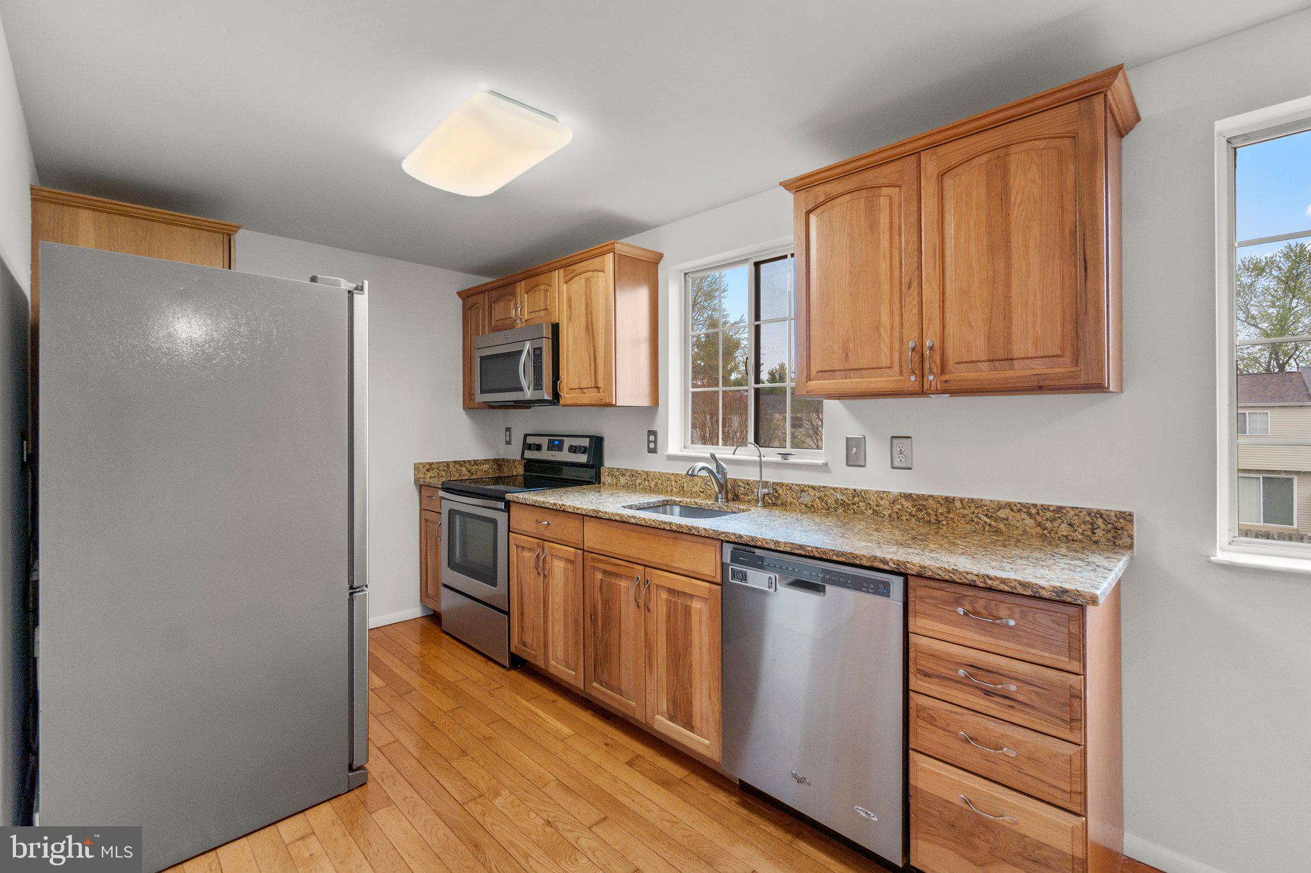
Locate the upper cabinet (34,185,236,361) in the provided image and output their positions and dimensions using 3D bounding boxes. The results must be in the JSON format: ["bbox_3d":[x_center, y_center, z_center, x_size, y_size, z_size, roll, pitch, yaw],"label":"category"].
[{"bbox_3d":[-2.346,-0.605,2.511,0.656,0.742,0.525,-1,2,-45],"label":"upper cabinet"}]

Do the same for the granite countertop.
[{"bbox_3d":[0.312,0.323,2.235,0.654,0.030,2.407,-1,2,-45],"label":"granite countertop"}]

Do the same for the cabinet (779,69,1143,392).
[{"bbox_3d":[0.925,-0.529,1.813,0.355,0.793,0.972,-1,2,-45],"label":"cabinet"}]

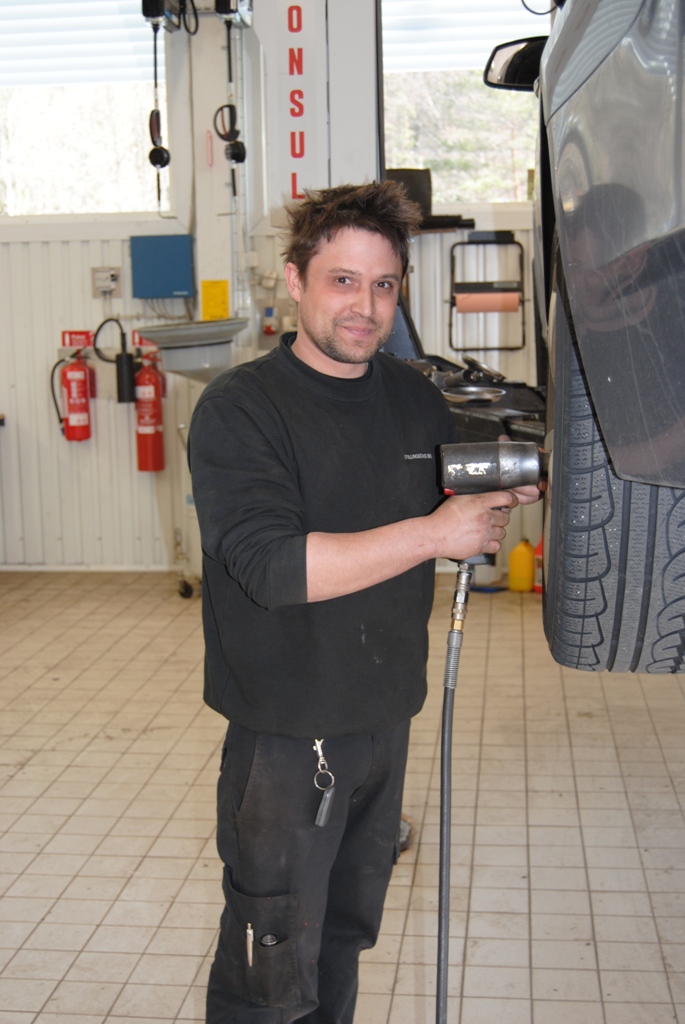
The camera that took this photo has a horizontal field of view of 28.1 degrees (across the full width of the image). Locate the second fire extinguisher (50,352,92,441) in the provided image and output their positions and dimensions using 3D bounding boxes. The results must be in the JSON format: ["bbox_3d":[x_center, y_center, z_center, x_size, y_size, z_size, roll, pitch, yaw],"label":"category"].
[{"bbox_3d":[-1.502,-0.647,7.579,0.212,0.492,0.172,-1,9,0],"label":"second fire extinguisher"}]

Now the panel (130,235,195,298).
[{"bbox_3d":[-0.983,-1.341,7.485,0.325,0.333,0.110,0,9,7],"label":"panel"}]

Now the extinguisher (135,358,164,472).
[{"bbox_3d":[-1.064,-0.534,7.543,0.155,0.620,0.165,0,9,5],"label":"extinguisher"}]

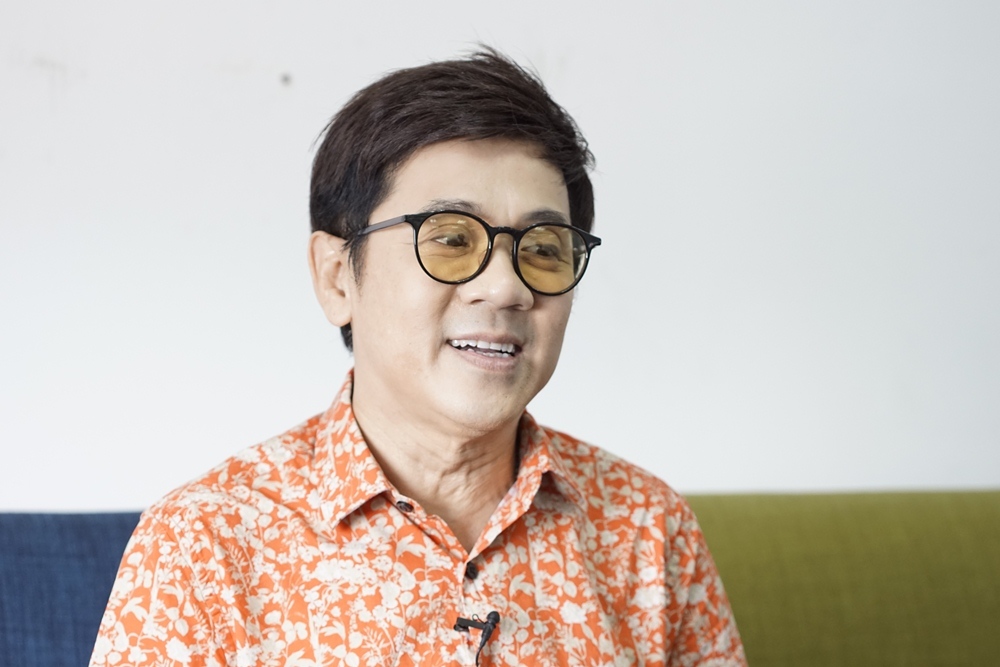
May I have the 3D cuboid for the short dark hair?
[{"bbox_3d":[-0.031,-0.086,2.730,0.180,0.195,0.210,5,-6,-26],"label":"short dark hair"}]

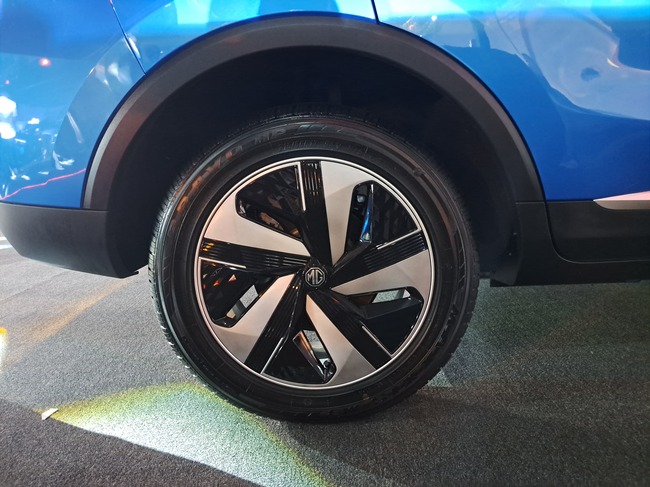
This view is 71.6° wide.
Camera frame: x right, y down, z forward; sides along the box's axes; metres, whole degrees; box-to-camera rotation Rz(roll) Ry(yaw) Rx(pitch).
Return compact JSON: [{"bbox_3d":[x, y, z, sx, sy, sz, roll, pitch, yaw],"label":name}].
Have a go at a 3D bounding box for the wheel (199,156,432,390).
[{"bbox_3d":[-0.021,0.051,0.959,0.466,0.466,0.180,-1,11,-1],"label":"wheel"}]

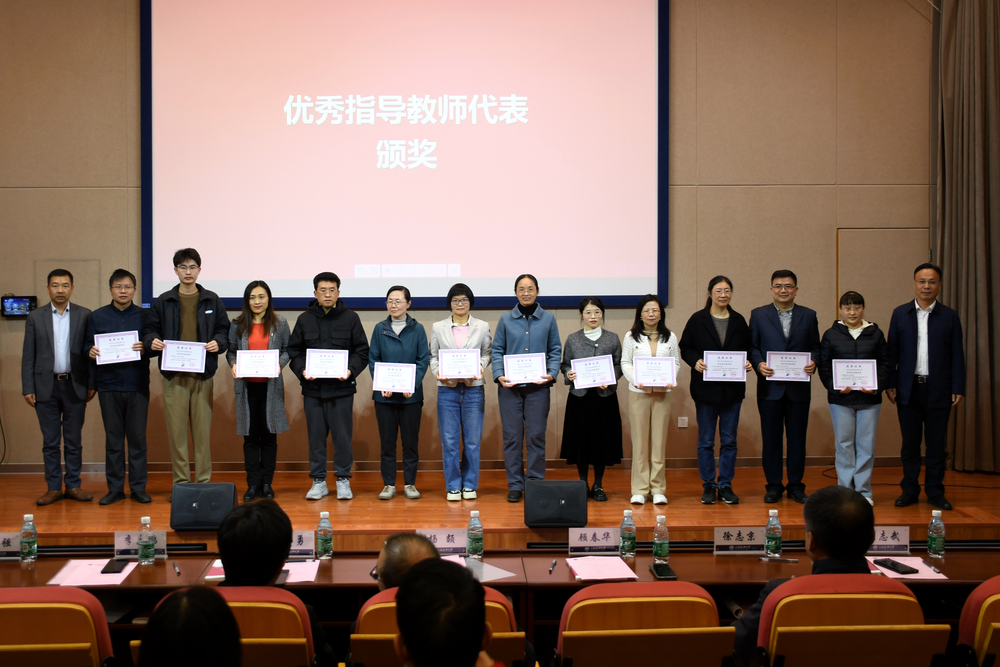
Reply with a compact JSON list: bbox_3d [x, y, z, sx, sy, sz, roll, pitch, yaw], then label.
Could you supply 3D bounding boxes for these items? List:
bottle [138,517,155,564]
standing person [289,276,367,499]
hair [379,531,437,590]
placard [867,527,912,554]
[{"bbox_3d":[-1.365,0.798,3.648,0.062,0.177,0.062,0,1,-1],"label":"bottle"},{"bbox_3d":[-1.271,0.384,6.972,0.550,1.664,0.370,0,1,-2],"label":"standing person"},{"bbox_3d":[-0.275,0.700,2.900,0.190,0.180,0.165,0,1,44],"label":"hair"},{"bbox_3d":[1.520,0.819,3.739,0.205,0.109,0.060,0,1,-1],"label":"placard"}]

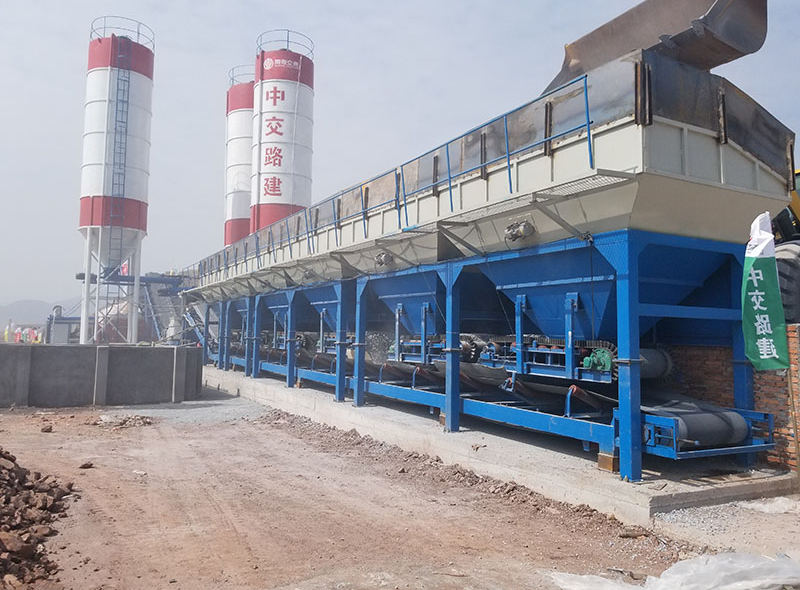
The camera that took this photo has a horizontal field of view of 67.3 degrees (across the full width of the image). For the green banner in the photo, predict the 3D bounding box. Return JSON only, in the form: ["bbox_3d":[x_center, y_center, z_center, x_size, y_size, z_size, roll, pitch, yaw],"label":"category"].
[{"bbox_3d":[3.771,-0.046,6.200,0.400,1.600,0.120,-5,-4,27],"label":"green banner"}]

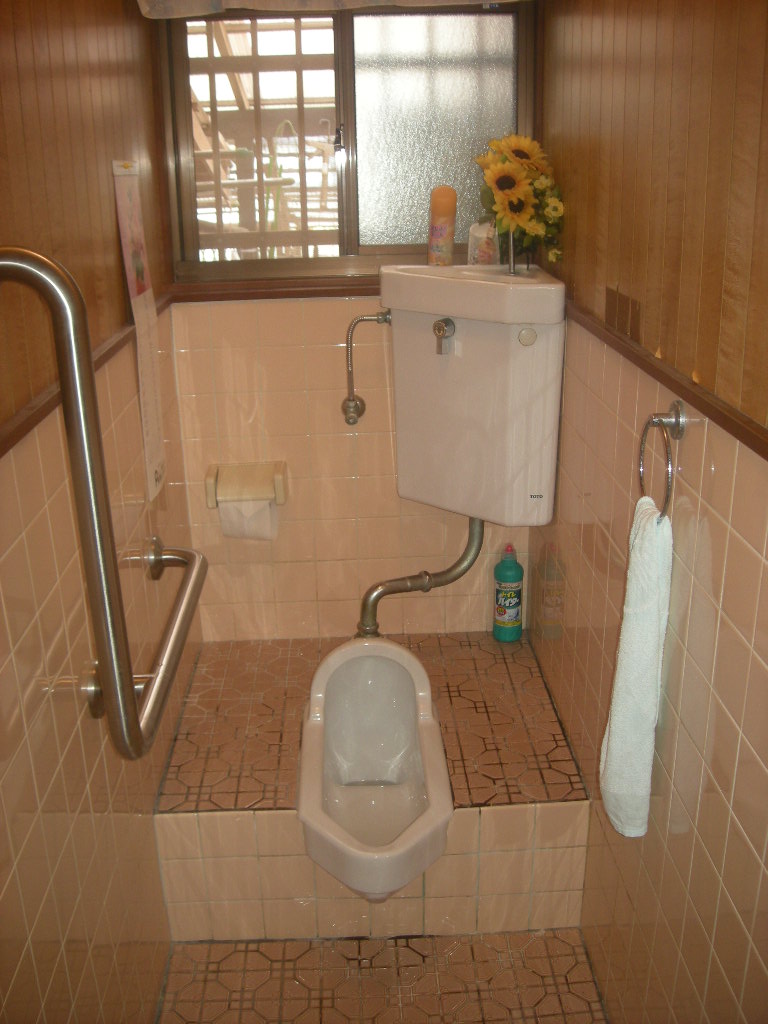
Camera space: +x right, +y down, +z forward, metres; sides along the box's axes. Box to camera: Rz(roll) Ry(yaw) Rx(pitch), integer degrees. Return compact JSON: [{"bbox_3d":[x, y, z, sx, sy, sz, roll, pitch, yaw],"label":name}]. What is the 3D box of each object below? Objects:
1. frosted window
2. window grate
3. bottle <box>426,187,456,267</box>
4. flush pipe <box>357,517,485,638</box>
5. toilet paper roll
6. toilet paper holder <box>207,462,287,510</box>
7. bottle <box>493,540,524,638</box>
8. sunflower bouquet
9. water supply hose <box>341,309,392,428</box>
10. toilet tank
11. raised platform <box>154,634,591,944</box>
[{"bbox_3d":[0.108,-0.777,2.122,0.335,0.460,0.035,-2,21,-1],"label":"frosted window"},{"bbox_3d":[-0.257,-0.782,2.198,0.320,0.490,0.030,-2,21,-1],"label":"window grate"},{"bbox_3d":[0.121,-0.573,2.120,0.052,0.180,0.052,0,21,4],"label":"bottle"},{"bbox_3d":[0.078,0.140,2.296,0.285,0.300,0.085,-2,21,-1],"label":"flush pipe"},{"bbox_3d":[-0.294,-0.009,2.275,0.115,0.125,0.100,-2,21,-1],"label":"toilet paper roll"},{"bbox_3d":[-0.297,-0.053,2.269,0.176,0.088,0.100,-2,21,-1],"label":"toilet paper holder"},{"bbox_3d":[0.289,0.188,2.386,0.068,0.245,0.066,1,21,6],"label":"bottle"},{"bbox_3d":[0.253,-0.583,1.960,0.158,0.245,0.140,1,21,5],"label":"sunflower bouquet"},{"bbox_3d":[-0.041,-0.307,2.188,0.110,0.250,0.075,-2,21,-1],"label":"water supply hose"},{"bbox_3d":[0.166,-0.240,2.081,0.330,0.472,0.315,-2,21,-1],"label":"toilet tank"},{"bbox_3d":[-0.028,0.547,2.208,0.774,0.289,0.660,-2,21,-1],"label":"raised platform"}]

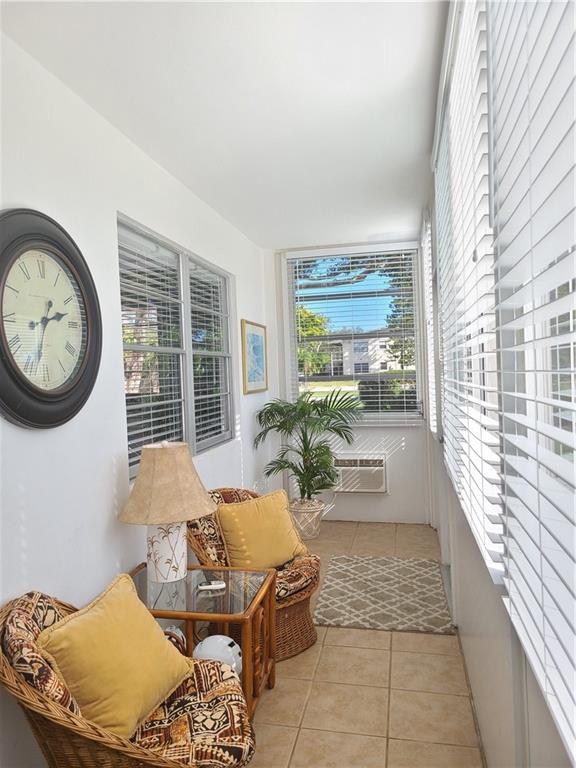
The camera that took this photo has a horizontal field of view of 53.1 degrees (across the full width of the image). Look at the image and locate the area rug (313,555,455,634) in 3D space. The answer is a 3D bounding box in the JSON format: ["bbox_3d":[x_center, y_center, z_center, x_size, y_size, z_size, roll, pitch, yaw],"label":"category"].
[{"bbox_3d":[0.591,1.260,3.570,0.735,0.012,1.145,-1,2,11],"label":"area rug"}]

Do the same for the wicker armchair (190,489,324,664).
[{"bbox_3d":[-0.189,0.957,2.998,0.740,0.690,0.720,0,2,39],"label":"wicker armchair"}]

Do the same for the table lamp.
[{"bbox_3d":[-0.506,0.527,2.410,0.430,0.580,0.430,-1,2,11],"label":"table lamp"}]

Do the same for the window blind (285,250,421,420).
[{"bbox_3d":[0.563,-0.423,5.027,1.160,1.440,0.060,-1,2,11],"label":"window blind"}]

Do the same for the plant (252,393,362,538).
[{"bbox_3d":[0.170,0.650,4.702,0.860,1.195,0.820,-1,2,11],"label":"plant"}]

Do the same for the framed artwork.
[{"bbox_3d":[-0.267,-0.214,4.701,0.030,0.565,0.780,-1,2,11],"label":"framed artwork"}]

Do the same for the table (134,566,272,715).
[{"bbox_3d":[-0.387,1.067,2.301,0.620,0.515,0.485,-1,2,11],"label":"table"}]

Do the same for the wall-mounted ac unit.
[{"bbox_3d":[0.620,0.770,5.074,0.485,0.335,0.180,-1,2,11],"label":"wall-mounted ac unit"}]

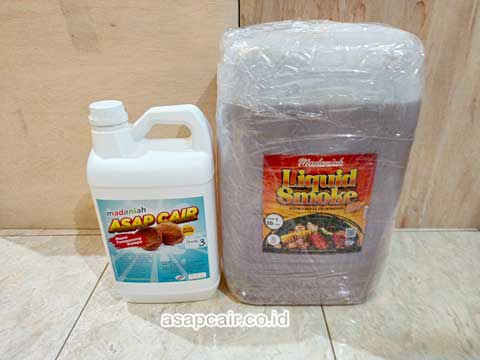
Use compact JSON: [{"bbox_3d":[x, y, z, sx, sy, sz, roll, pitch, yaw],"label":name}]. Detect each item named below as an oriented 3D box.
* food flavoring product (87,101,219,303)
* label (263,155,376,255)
[{"bbox_3d":[-0.131,0.035,0.543,0.184,0.337,0.131,-2,26,-1],"label":"food flavoring product"},{"bbox_3d":[0.110,0.040,0.466,0.152,0.163,0.010,0,26,1],"label":"label"}]

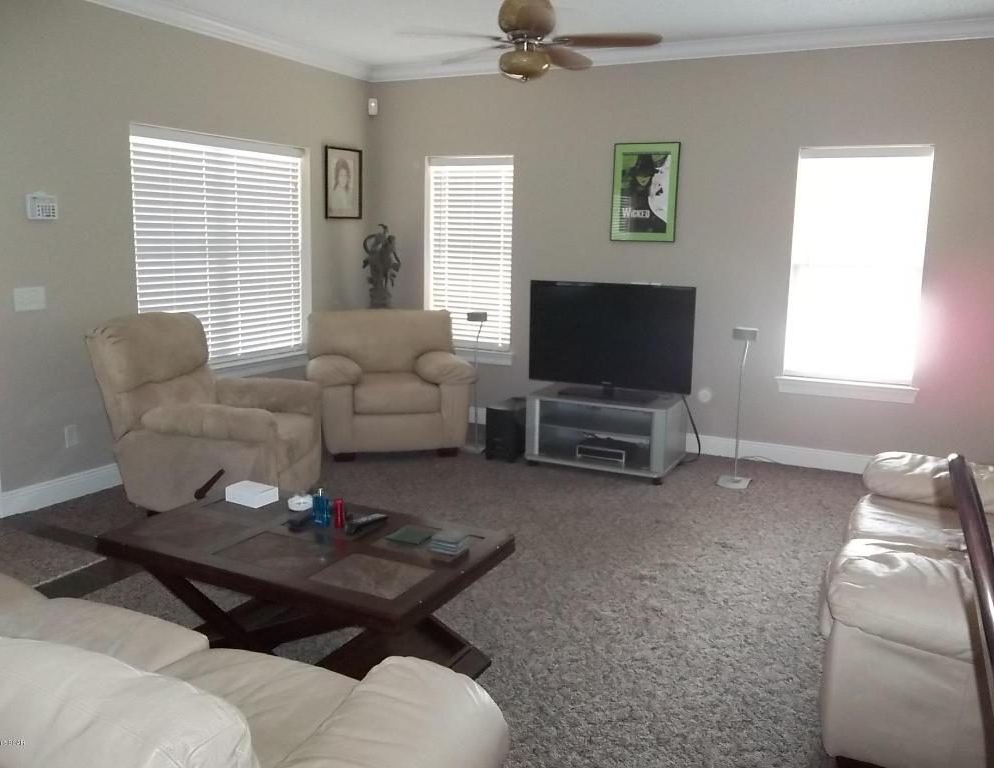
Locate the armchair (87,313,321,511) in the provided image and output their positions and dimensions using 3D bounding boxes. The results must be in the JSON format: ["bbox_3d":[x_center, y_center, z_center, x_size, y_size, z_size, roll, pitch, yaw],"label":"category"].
[{"bbox_3d":[-1.554,0.126,4.386,1.010,1.000,0.820,2,11,5],"label":"armchair"}]

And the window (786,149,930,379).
[{"bbox_3d":[2.230,-0.725,4.976,0.745,1.445,0.100,6,12,26],"label":"window"}]

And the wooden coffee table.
[{"bbox_3d":[-0.686,0.777,2.928,1.326,0.458,0.702,6,12,24],"label":"wooden coffee table"}]

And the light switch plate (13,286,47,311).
[{"bbox_3d":[-2.397,-0.437,4.109,0.012,0.116,0.163,6,12,26],"label":"light switch plate"}]

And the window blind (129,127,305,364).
[{"bbox_3d":[-1.760,-0.862,5.278,0.068,1.462,1.460,6,12,24],"label":"window blind"}]

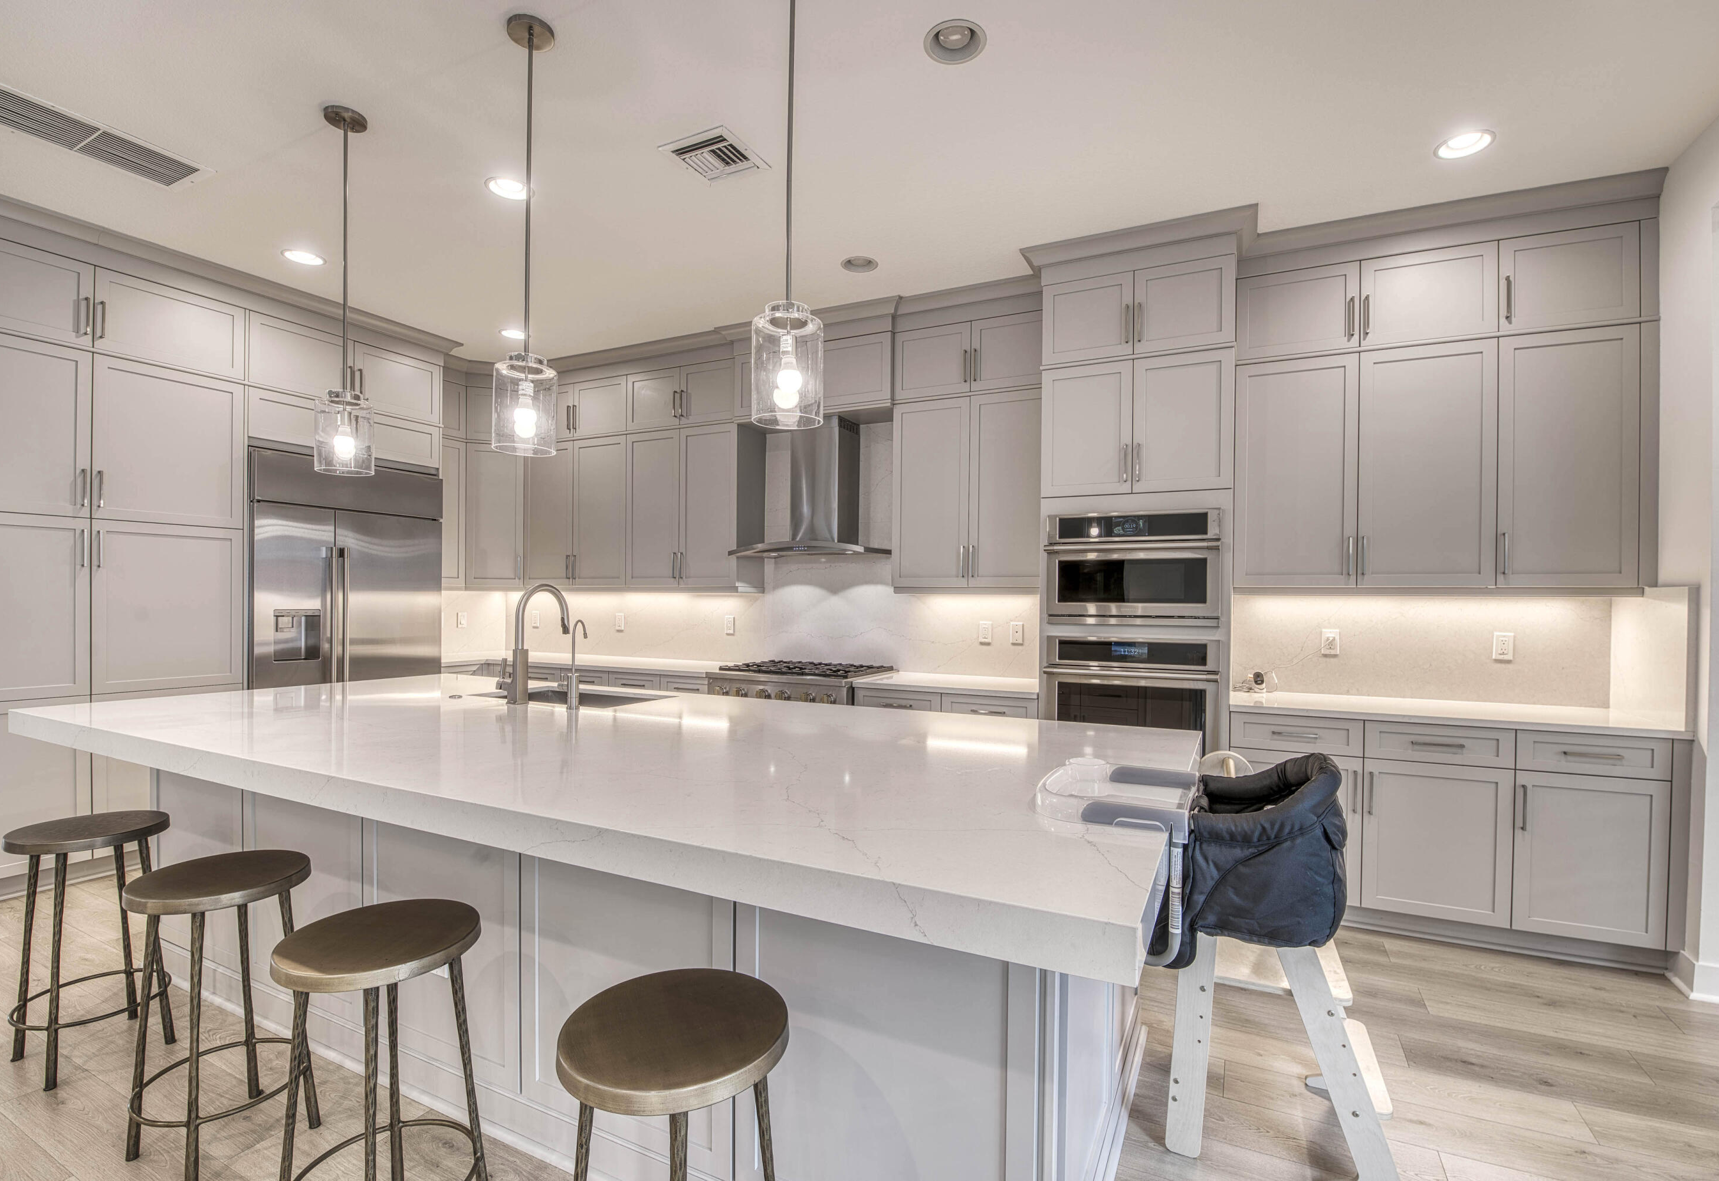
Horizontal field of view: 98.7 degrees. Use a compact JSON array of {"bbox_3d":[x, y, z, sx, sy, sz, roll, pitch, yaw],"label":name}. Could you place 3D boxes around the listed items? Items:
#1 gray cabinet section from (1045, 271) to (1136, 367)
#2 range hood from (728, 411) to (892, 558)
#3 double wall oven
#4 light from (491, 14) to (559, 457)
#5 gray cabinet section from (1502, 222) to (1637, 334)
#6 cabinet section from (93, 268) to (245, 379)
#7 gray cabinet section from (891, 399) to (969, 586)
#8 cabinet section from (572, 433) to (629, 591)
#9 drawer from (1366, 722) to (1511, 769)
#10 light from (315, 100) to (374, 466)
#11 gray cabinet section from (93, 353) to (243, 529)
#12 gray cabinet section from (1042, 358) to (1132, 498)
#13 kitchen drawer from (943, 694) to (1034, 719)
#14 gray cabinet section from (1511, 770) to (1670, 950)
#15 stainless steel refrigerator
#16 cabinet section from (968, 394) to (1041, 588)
[{"bbox_3d":[1.204,-1.290,3.777,0.418,0.386,0.580,0,0,24],"label":"gray cabinet section"},{"bbox_3d":[-0.258,-0.615,4.459,0.910,0.835,0.510,0,0,24],"label":"range hood"},{"bbox_3d":[1.357,0.290,3.653,0.748,1.302,0.620,0,0,24],"label":"double wall oven"},{"bbox_3d":[-0.980,-1.042,2.196,0.172,1.242,0.172,0,0,24],"label":"light"},{"bbox_3d":[2.909,-1.257,3.109,0.432,0.383,0.330,0,0,25],"label":"gray cabinet section"},{"bbox_3d":[-3.667,-1.309,3.790,0.580,0.386,0.601,0,0,24],"label":"cabinet section"},{"bbox_3d":[0.470,-0.551,4.361,0.461,1.052,0.330,0,0,24],"label":"gray cabinet section"},{"bbox_3d":[-1.792,-0.561,5.382,0.501,1.052,0.330,0,0,24],"label":"cabinet section"},{"bbox_3d":[2.402,0.618,3.159,0.491,0.153,0.500,0,0,24],"label":"drawer"},{"bbox_3d":[-1.802,-1.048,2.586,0.172,1.242,0.172,0,0,24],"label":"light"},{"bbox_3d":[-3.658,-0.706,3.777,0.600,0.760,0.589,0,0,25],"label":"gray cabinet section"},{"bbox_3d":[1.202,-0.762,3.778,0.418,0.623,0.580,0,0,24],"label":"gray cabinet section"},{"bbox_3d":[0.733,0.604,3.895,0.486,0.153,0.500,0,0,24],"label":"kitchen drawer"},{"bbox_3d":[2.795,0.979,2.962,0.430,0.598,0.600,0,0,25],"label":"gray cabinet section"},{"bbox_3d":[-3.269,0.305,4.540,0.680,2.111,1.078,0,0,24],"label":"stainless steel refrigerator"},{"bbox_3d":[0.844,-0.537,4.077,0.377,1.029,0.330,0,0,25],"label":"cabinet section"}]

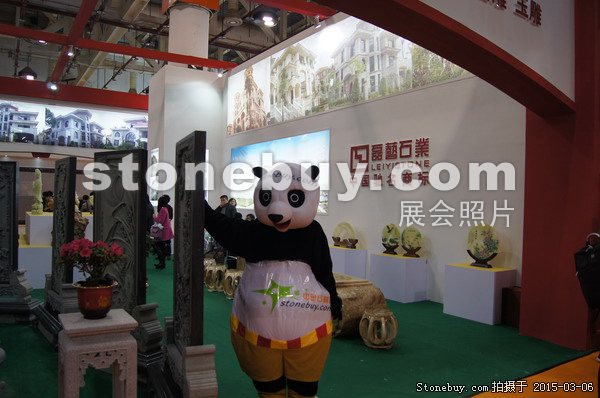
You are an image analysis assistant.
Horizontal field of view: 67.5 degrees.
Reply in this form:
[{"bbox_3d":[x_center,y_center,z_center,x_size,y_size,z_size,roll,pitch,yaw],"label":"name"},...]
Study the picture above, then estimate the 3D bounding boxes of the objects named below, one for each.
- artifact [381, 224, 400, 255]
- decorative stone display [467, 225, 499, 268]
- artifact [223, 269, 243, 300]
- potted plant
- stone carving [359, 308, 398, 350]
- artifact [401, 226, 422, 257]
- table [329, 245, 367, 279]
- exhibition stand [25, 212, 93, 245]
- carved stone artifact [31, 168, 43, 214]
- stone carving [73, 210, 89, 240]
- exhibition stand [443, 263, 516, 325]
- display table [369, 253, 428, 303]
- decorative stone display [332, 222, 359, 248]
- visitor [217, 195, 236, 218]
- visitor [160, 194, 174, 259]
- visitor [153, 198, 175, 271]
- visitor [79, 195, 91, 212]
[{"bbox_3d":[1.567,0.692,7.755,0.140,0.500,0.400,1,0,-42],"label":"artifact"},{"bbox_3d":[2.594,0.659,6.370,0.150,0.610,0.500,1,0,-38],"label":"decorative stone display"},{"bbox_3d":[-1.058,1.392,7.347,0.370,0.435,0.370,1,0,0],"label":"artifact"},{"bbox_3d":[-1.369,0.519,2.950,0.420,0.500,0.400,1,0,-25],"label":"potted plant"},{"bbox_3d":[0.897,1.466,5.093,0.430,0.370,0.430,1,0,0],"label":"stone carving"},{"bbox_3d":[1.840,0.703,7.392,0.360,0.490,0.140,1,0,39],"label":"artifact"},{"bbox_3d":[0.830,1.245,8.529,0.500,0.690,0.740,1,0,-33],"label":"table"},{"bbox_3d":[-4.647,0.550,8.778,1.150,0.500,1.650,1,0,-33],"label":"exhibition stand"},{"bbox_3d":[-5.136,-0.139,8.768,0.210,0.870,0.200,1,0,-6],"label":"carved stone artifact"},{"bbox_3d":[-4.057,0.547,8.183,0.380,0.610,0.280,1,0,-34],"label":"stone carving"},{"bbox_3d":[2.540,1.327,6.387,0.490,0.700,0.740,1,0,-34],"label":"exhibition stand"},{"bbox_3d":[1.626,1.264,7.371,0.500,0.690,0.750,1,0,-33],"label":"display table"},{"bbox_3d":[0.898,0.705,8.730,0.150,0.470,0.620,1,0,-34],"label":"decorative stone display"},{"bbox_3d":[-1.619,0.749,9.801,0.500,1.655,0.320,1,0,22],"label":"visitor"},{"bbox_3d":[-3.269,0.700,11.134,0.470,1.610,0.320,1,0,-30],"label":"visitor"},{"bbox_3d":[-3.090,0.759,10.254,0.370,1.610,0.440,1,0,21],"label":"visitor"},{"bbox_3d":[-6.332,0.682,13.200,0.440,1.630,0.280,1,0,-6],"label":"visitor"}]

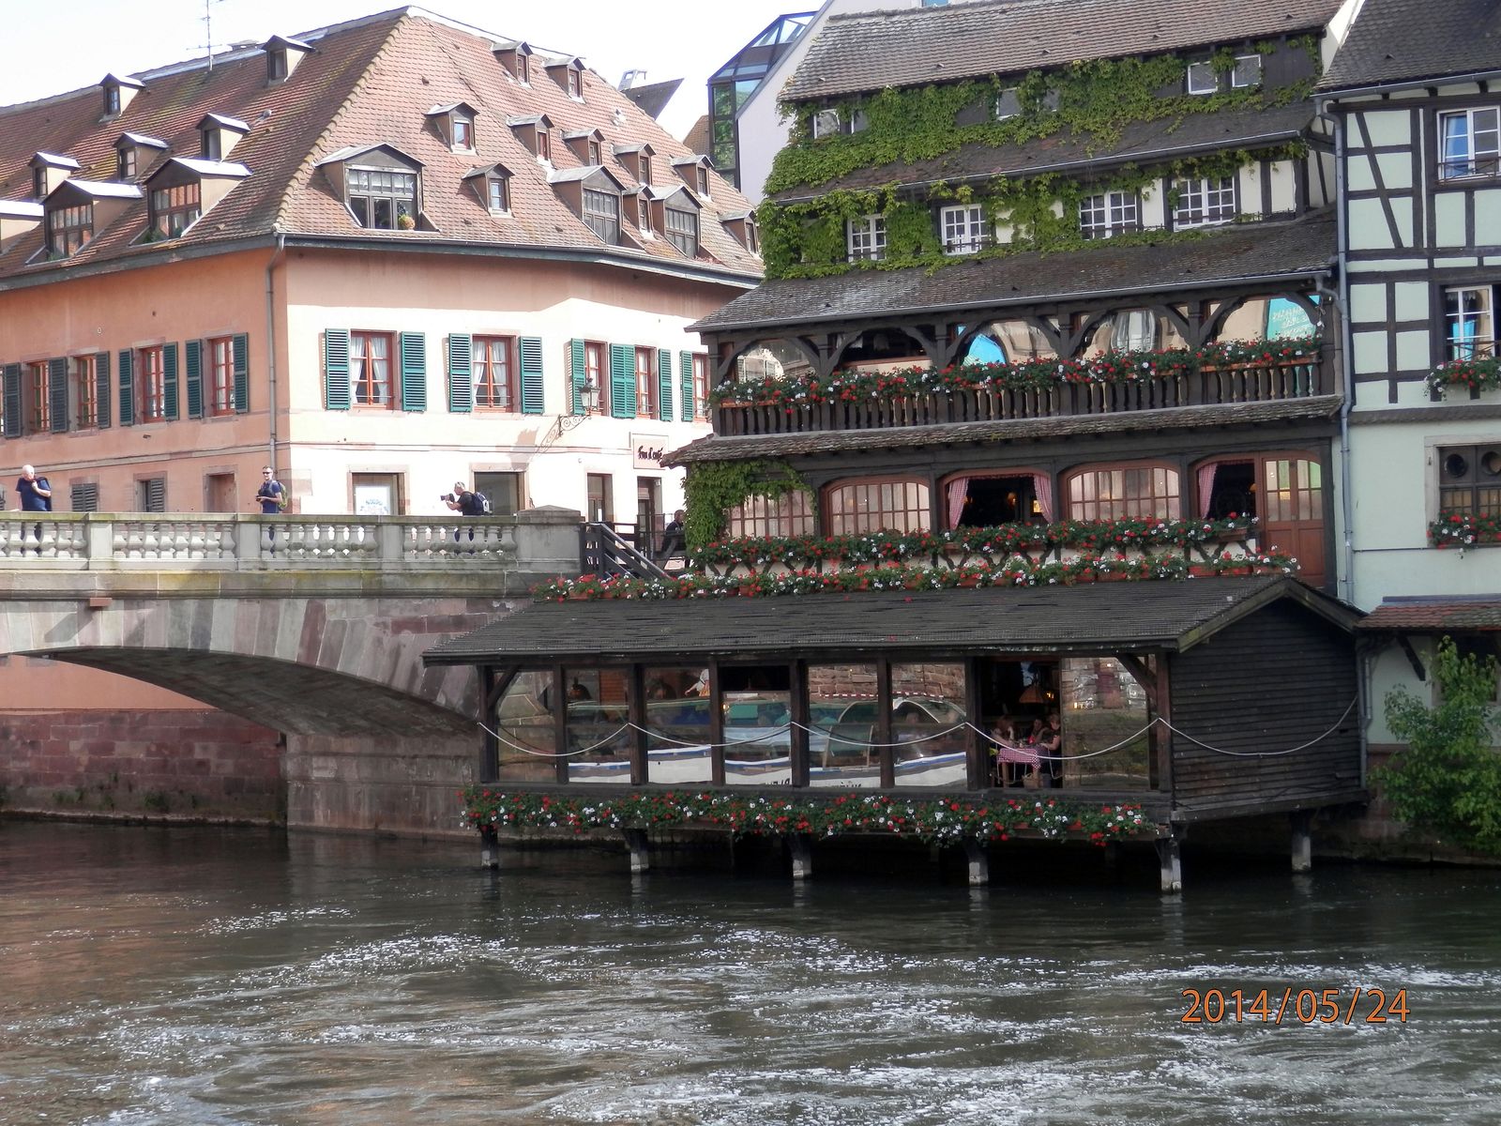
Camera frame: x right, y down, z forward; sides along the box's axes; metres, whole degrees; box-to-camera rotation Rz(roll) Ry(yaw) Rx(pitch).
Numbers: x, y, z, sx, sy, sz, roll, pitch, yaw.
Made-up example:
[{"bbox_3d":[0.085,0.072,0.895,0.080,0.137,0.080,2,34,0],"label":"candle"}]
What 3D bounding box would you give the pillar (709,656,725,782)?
[{"bbox_3d":[-0.536,2.540,50.790,0.150,2.051,0.150,-2,-1,38],"label":"pillar"}]

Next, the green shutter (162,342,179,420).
[{"bbox_3d":[-12.699,-3.961,69.194,0.060,1.670,0.579,-1,-1,-44],"label":"green shutter"}]

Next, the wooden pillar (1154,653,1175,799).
[{"bbox_3d":[6.038,2.349,46.138,0.170,2.076,0.170,-3,-2,39],"label":"wooden pillar"}]

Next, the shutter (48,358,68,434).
[{"bbox_3d":[-16.196,-3.920,74.068,0.684,1.748,0.059,-3,-2,43],"label":"shutter"}]

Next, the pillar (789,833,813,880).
[{"bbox_3d":[0.803,4.665,50.381,0.220,0.742,0.220,-3,-2,39],"label":"pillar"}]

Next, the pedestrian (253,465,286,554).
[{"bbox_3d":[-8.948,-0.941,59.222,0.500,1.740,0.480,-1,-1,-38],"label":"pedestrian"}]

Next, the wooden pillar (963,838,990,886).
[{"bbox_3d":[3.400,4.513,47.679,0.250,0.706,0.240,-2,-1,38],"label":"wooden pillar"}]

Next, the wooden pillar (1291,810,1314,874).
[{"bbox_3d":[8.499,4.309,48.784,0.220,0.918,0.220,-3,-2,39],"label":"wooden pillar"}]

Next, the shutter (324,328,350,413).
[{"bbox_3d":[-8.707,-4.089,67.042,0.573,1.713,0.060,-1,-1,-36],"label":"shutter"}]

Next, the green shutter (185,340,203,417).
[{"bbox_3d":[-12.397,-4.082,70.522,0.599,1.737,0.059,-3,-2,43],"label":"green shutter"}]

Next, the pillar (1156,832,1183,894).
[{"bbox_3d":[6.115,4.351,46.076,0.220,0.915,0.220,-3,-2,39],"label":"pillar"}]

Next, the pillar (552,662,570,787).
[{"bbox_3d":[-3.209,2.711,53.631,0.160,2.057,0.160,-3,-2,39],"label":"pillar"}]

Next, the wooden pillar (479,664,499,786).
[{"bbox_3d":[-4.518,2.784,54.692,0.185,2.055,0.185,-3,-2,39],"label":"wooden pillar"}]

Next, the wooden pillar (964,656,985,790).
[{"bbox_3d":[3.382,2.410,47.671,0.190,2.013,0.190,-2,-1,38],"label":"wooden pillar"}]

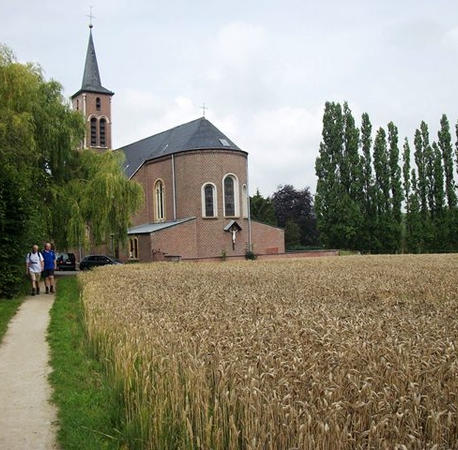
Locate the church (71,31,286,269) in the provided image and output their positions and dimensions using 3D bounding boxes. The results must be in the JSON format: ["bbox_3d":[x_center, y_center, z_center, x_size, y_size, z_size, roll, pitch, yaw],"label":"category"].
[{"bbox_3d":[-11.981,-14.384,77.646,18.500,39.200,40.000,0,-2,-36],"label":"church"}]

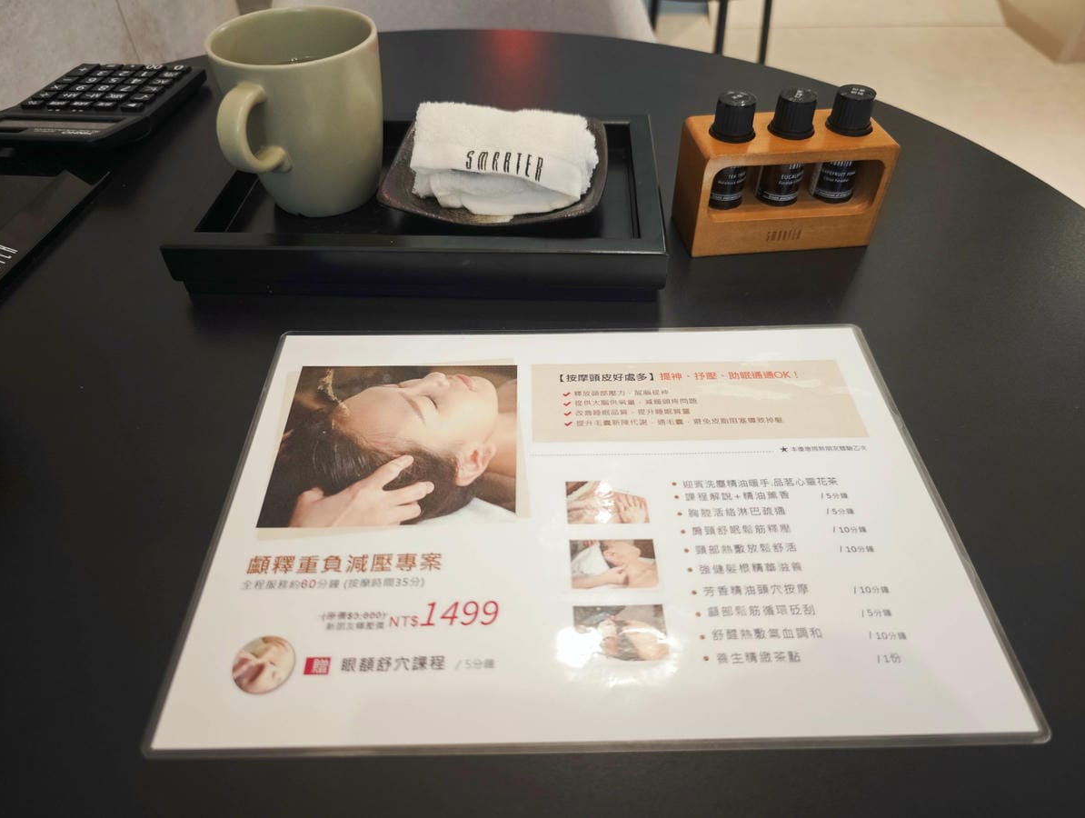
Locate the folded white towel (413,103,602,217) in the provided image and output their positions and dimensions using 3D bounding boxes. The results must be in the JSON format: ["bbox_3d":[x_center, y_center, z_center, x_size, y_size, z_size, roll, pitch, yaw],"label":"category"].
[{"bbox_3d":[-0.021,-0.147,0.429,0.104,0.036,0.062,7,48,7],"label":"folded white towel"}]

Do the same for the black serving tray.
[{"bbox_3d":[-0.065,-0.128,0.442,0.266,0.033,0.157,1,47,2],"label":"black serving tray"}]

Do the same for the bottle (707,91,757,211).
[{"bbox_3d":[0.105,-0.144,0.407,0.025,0.061,0.025,-5,47,-4],"label":"bottle"}]

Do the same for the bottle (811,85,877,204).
[{"bbox_3d":[0.171,-0.150,0.412,0.025,0.061,0.025,-5,47,-4],"label":"bottle"}]

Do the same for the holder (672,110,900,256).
[{"bbox_3d":[0.137,-0.132,0.423,0.107,0.063,0.046,-5,47,-4],"label":"holder"}]

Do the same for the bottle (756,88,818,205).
[{"bbox_3d":[0.138,-0.147,0.410,0.025,0.061,0.025,-5,47,-4],"label":"bottle"}]

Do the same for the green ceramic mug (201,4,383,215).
[{"bbox_3d":[-0.138,-0.161,0.416,0.090,0.092,0.114,15,49,14],"label":"green ceramic mug"}]

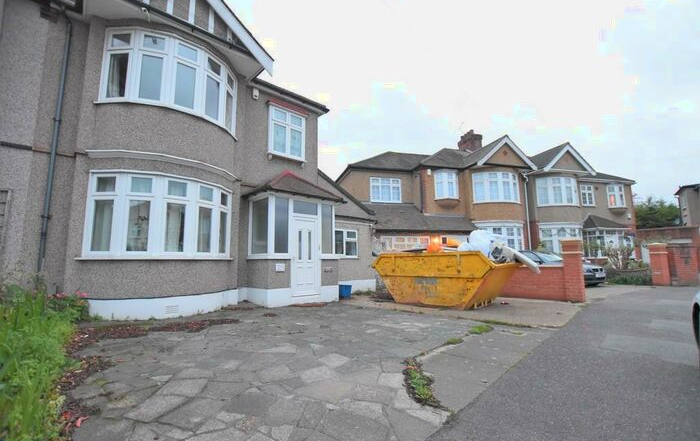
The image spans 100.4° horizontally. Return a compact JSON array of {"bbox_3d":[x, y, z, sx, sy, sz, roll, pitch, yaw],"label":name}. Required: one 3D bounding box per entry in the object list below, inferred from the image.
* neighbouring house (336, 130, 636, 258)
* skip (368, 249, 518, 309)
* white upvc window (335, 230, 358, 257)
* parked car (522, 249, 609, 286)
[{"bbox_3d":[8.119,-1.084,19.159,17.988,9.200,8.800,1,-8,-14],"label":"neighbouring house"},{"bbox_3d":[2.378,1.456,7.444,3.152,1.229,1.744,-8,-10,44],"label":"skip"},{"bbox_3d":[-0.149,0.707,8.828,1.050,0.856,0.100,6,-10,-42],"label":"white upvc window"},{"bbox_3d":[8.358,1.998,12.660,1.760,1.410,4.500,2,-8,-17],"label":"parked car"}]

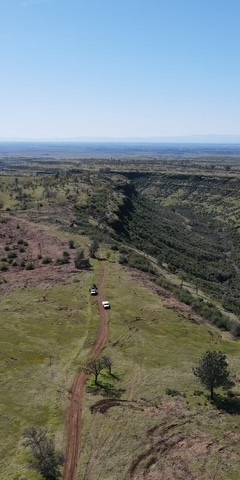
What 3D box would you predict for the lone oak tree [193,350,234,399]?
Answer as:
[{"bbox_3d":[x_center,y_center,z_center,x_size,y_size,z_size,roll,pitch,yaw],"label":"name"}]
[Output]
[{"bbox_3d":[25.964,36.916,121.346,11.200,14.700,10.900,0,13,0],"label":"lone oak tree"}]

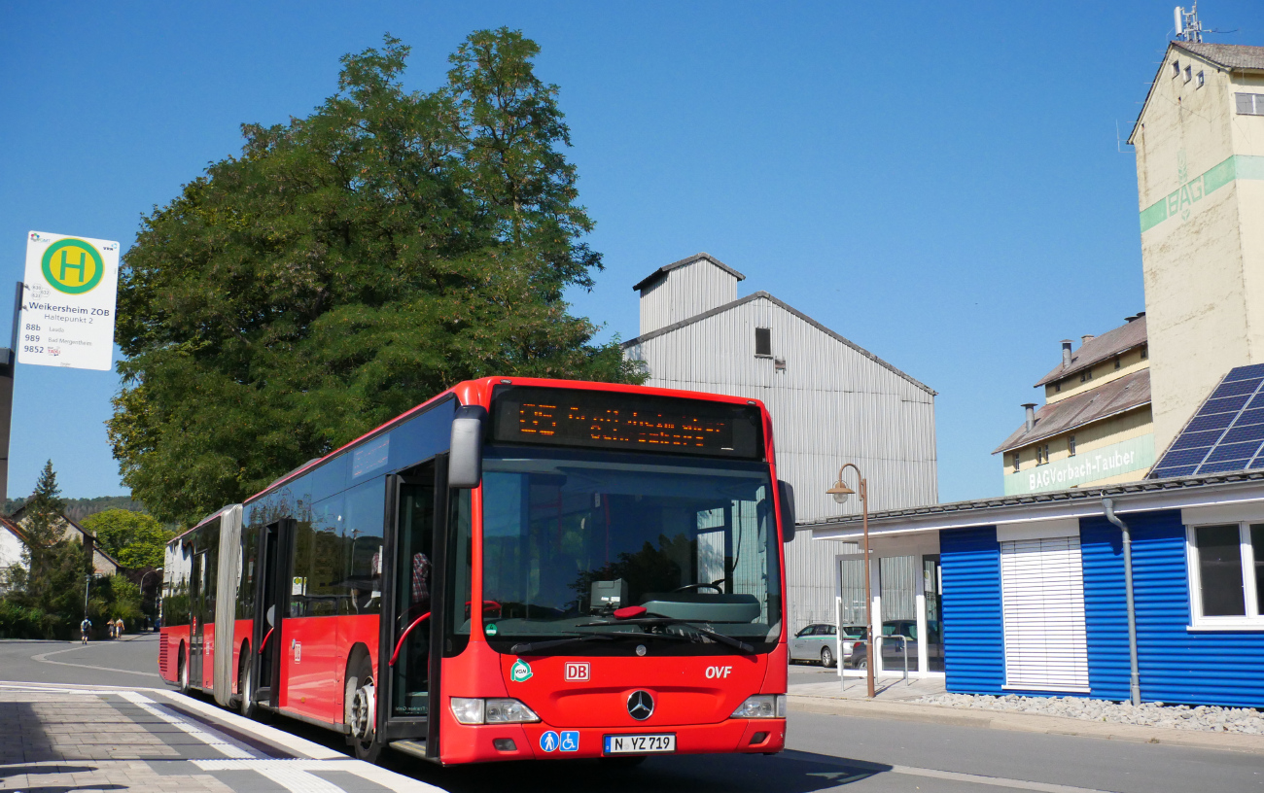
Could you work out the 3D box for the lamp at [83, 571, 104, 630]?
[{"bbox_3d":[-36.183,14.096,82.812,0.450,4.382,0.450,0,-11,0],"label":"lamp"}]

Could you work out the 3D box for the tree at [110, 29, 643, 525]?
[{"bbox_3d":[-8.360,-2.144,41.119,17.408,21.623,15.500,0,-11,0],"label":"tree"}]

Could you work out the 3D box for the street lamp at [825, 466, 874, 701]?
[{"bbox_3d":[3.261,2.722,18.581,0.740,3.499,0.450,5,-12,-26],"label":"street lamp"}]

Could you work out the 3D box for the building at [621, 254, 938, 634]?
[{"bbox_3d":[2.312,2.623,53.467,15.000,17.000,15.500,4,-11,-20],"label":"building"}]

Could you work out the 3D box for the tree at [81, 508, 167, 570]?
[{"bbox_3d":[-49.854,16.966,120.942,9.000,12.209,9.000,0,-11,0],"label":"tree"}]

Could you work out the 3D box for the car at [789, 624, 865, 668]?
[{"bbox_3d":[6.586,8.304,41.481,1.800,1.460,4.500,5,-12,-24],"label":"car"}]

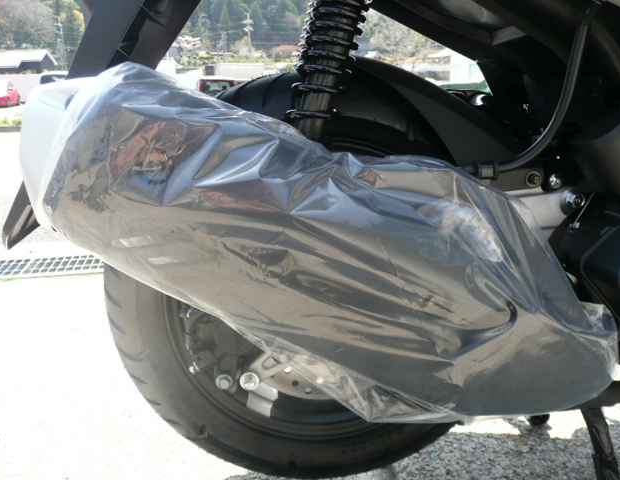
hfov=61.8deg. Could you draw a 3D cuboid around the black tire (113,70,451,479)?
[{"bbox_3d":[0.011,0.060,0.664,0.530,0.530,0.143,-2,12,-3],"label":"black tire"}]

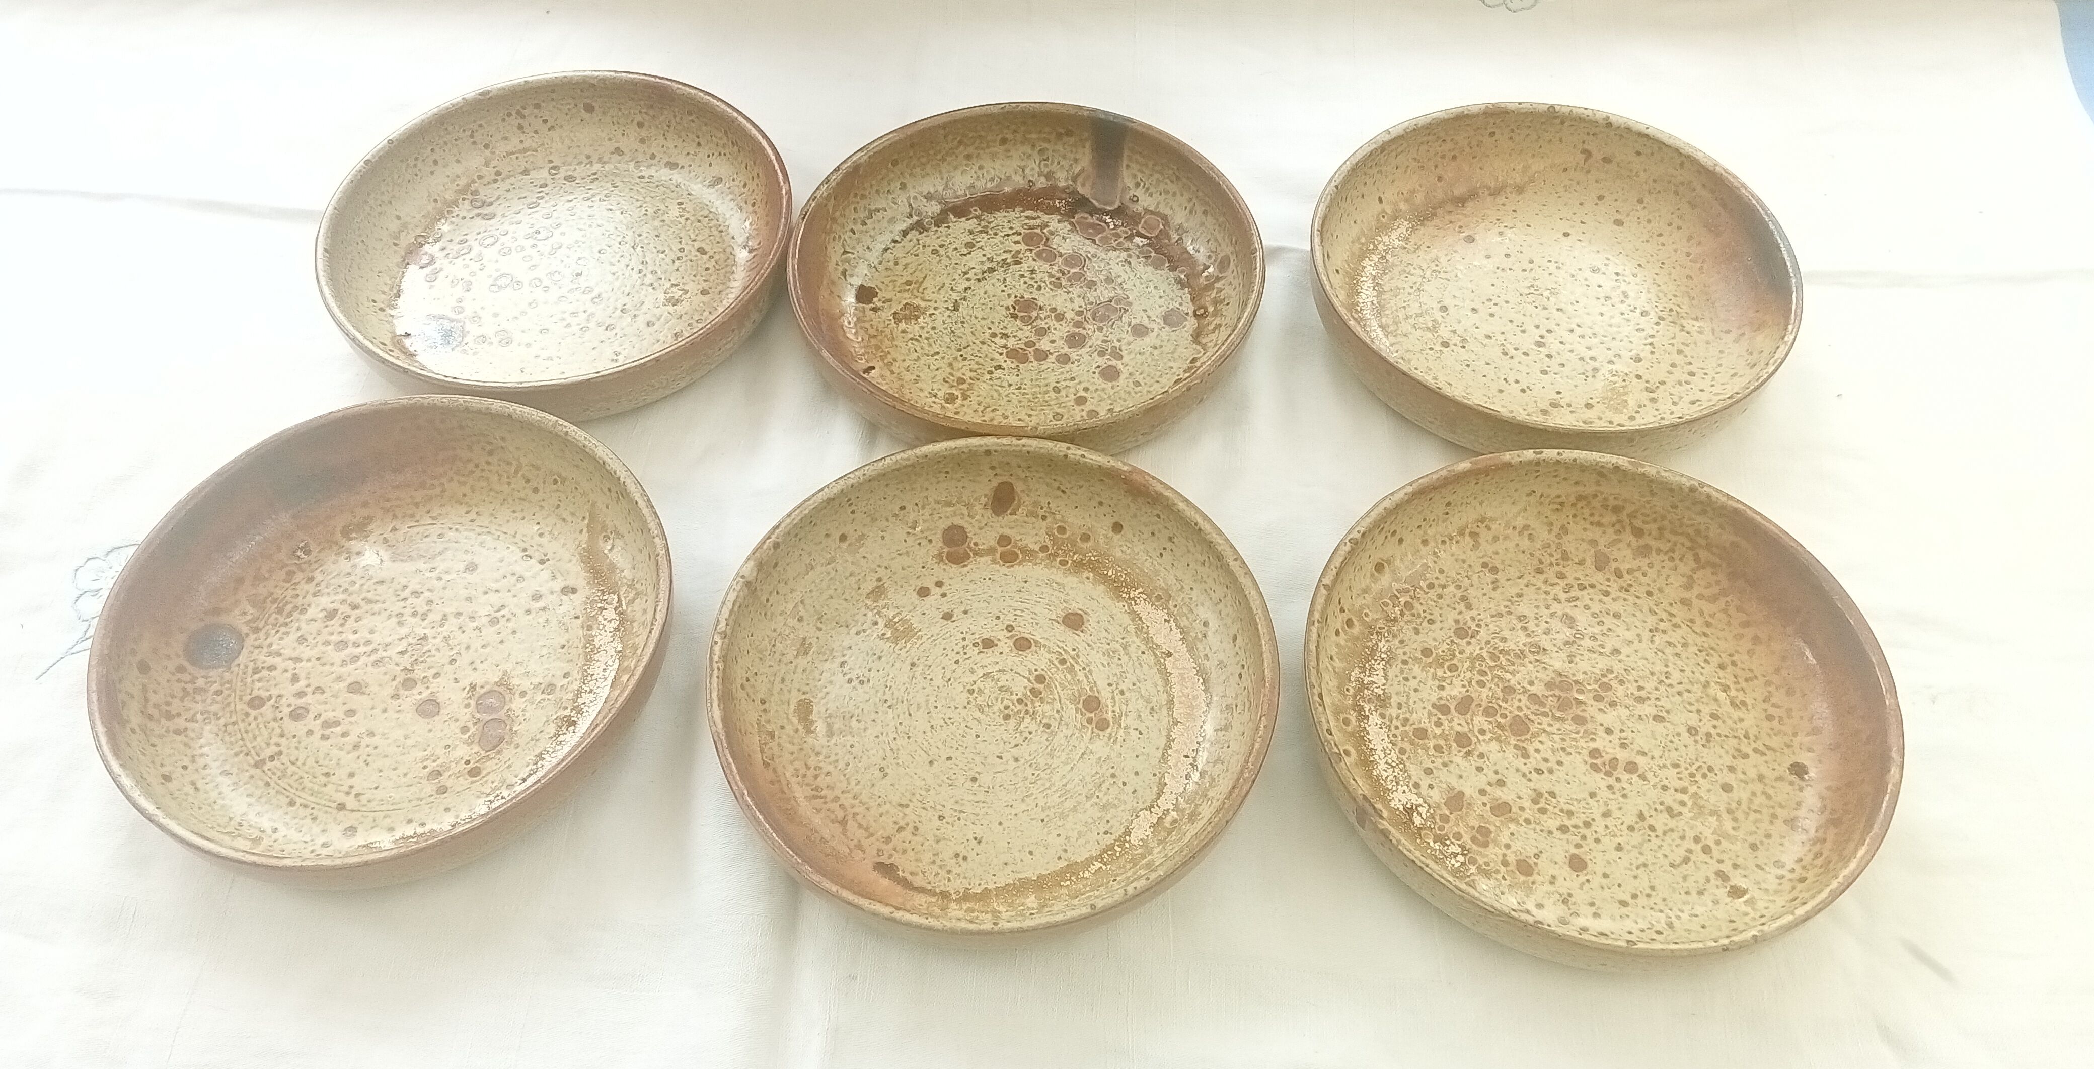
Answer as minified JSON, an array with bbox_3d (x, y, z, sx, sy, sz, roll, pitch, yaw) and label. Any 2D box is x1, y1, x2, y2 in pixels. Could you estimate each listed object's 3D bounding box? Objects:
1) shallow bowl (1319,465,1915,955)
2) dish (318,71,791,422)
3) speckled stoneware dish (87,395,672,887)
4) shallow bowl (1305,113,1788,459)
[{"bbox_3d":[0.190,0.062,0.605,0.202,0.041,0.202,1,53,0],"label":"shallow bowl"},{"bbox_3d":[-0.210,-0.124,0.742,0.198,0.041,0.198,0,53,0],"label":"dish"},{"bbox_3d":[-0.236,0.038,0.619,0.199,0.041,0.199,0,53,0],"label":"speckled stoneware dish"},{"bbox_3d":[0.216,-0.107,0.733,0.199,0.041,0.199,0,53,0],"label":"shallow bowl"}]

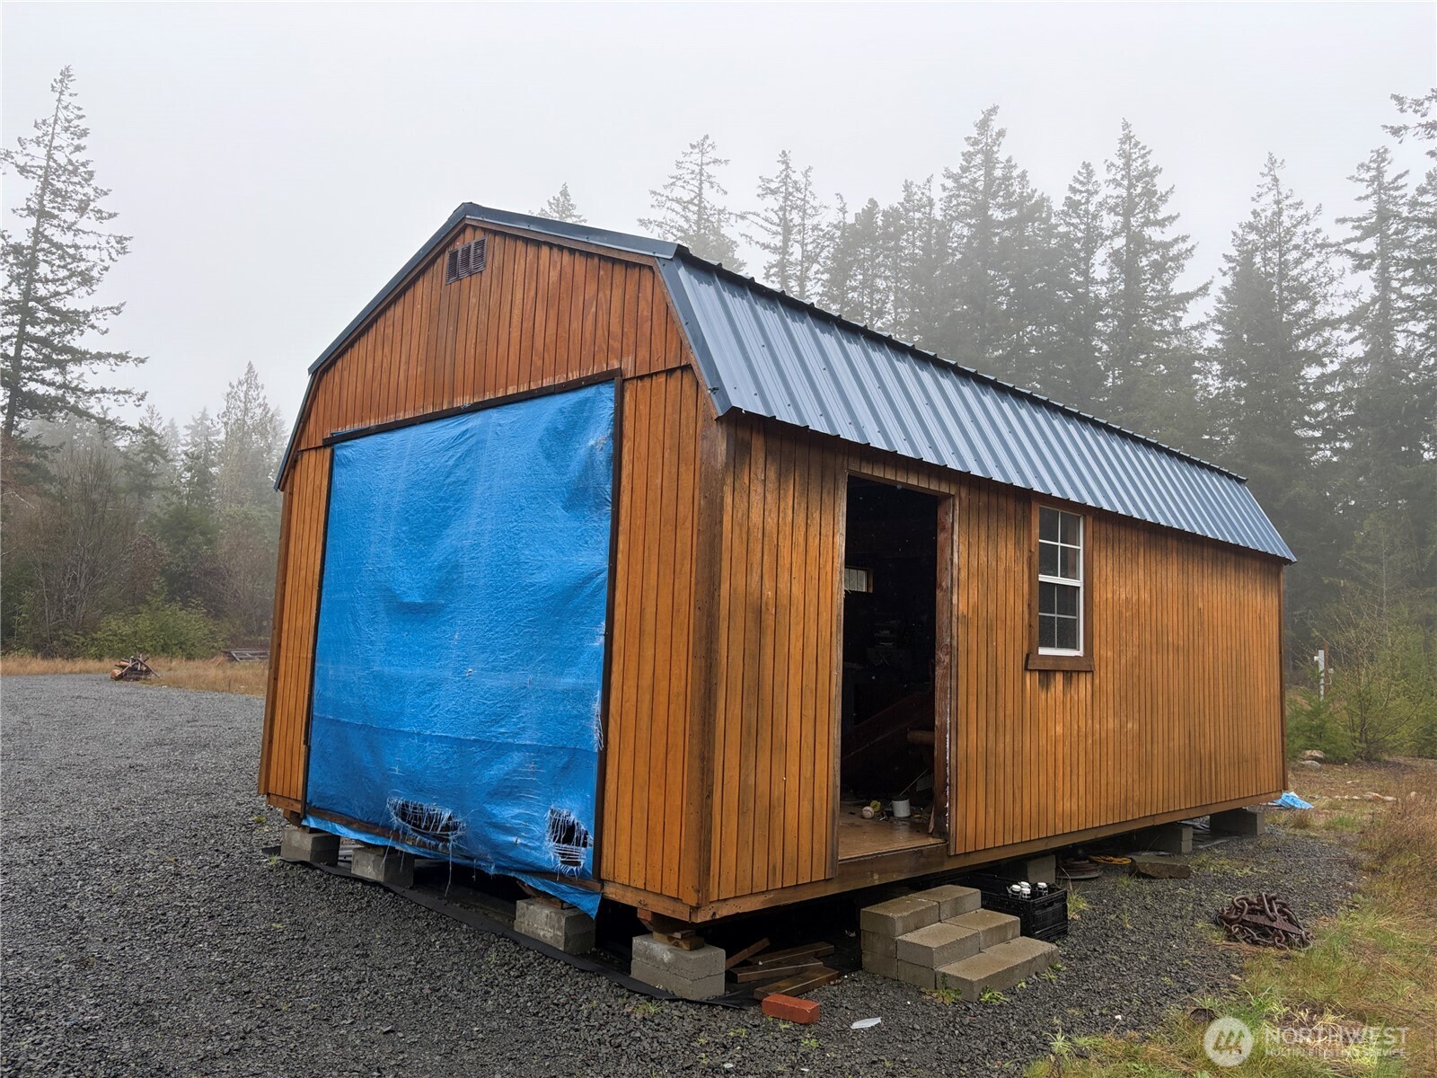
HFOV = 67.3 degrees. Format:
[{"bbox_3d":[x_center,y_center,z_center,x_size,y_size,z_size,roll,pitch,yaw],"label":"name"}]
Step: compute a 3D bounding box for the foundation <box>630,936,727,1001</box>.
[{"bbox_3d":[-0.176,1.833,4.642,0.196,0.180,0.400,8,-8,-43],"label":"foundation"}]

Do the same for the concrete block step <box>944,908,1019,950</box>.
[{"bbox_3d":[1.244,1.849,5.105,0.192,0.093,0.400,-3,-8,40],"label":"concrete block step"}]

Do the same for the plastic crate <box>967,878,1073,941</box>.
[{"bbox_3d":[1.495,1.952,5.685,0.520,0.235,0.420,-3,-8,40],"label":"plastic crate"}]

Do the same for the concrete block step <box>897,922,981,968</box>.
[{"bbox_3d":[0.982,1.807,4.800,0.192,0.093,0.400,-3,-8,40],"label":"concrete block step"}]

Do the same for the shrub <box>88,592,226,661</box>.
[{"bbox_3d":[-22.453,3.466,43.000,5.500,2.750,4.200,5,-7,-27],"label":"shrub"}]

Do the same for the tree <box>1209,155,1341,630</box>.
[{"bbox_3d":[19.711,-3.910,37.863,5.100,19.938,5.100,-1,-7,28],"label":"tree"}]

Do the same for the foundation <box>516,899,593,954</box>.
[{"bbox_3d":[-0.800,1.895,5.301,0.400,0.180,0.196,-4,-8,44],"label":"foundation"}]

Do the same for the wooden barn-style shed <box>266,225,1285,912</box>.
[{"bbox_3d":[1.060,0.266,8.483,4.265,3.538,7.415,-4,-9,44],"label":"wooden barn-style shed"}]

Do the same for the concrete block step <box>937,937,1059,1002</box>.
[{"bbox_3d":[1.253,1.912,4.820,0.195,0.094,0.805,-3,-8,40],"label":"concrete block step"}]

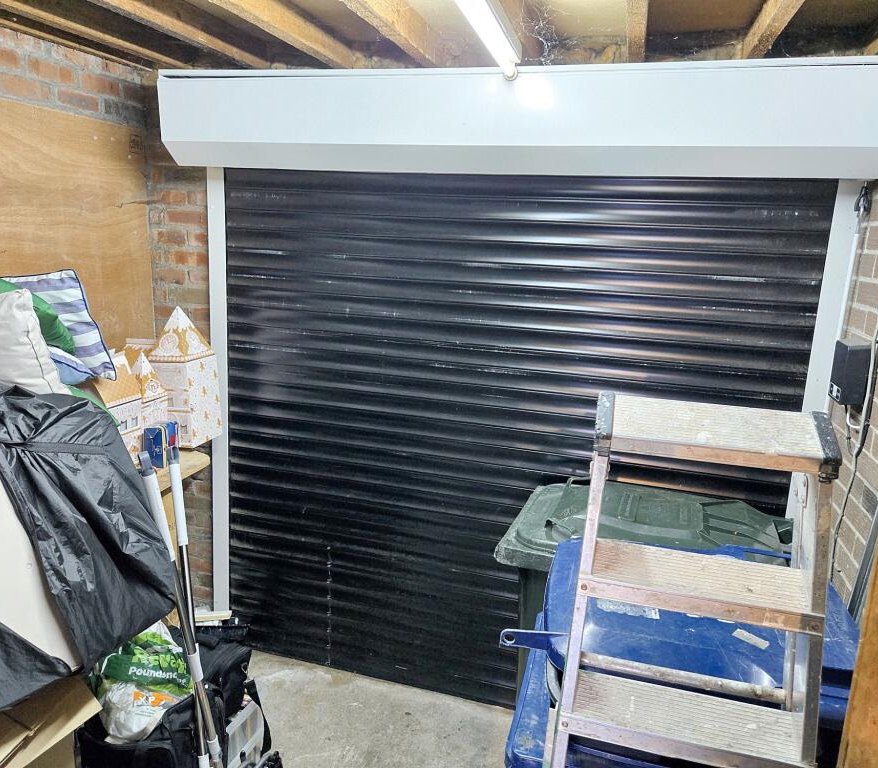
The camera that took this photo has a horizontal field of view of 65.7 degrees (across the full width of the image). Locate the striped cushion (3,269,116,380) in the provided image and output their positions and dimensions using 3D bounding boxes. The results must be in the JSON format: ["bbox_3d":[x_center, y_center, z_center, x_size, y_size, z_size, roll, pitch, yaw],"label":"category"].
[{"bbox_3d":[-1.287,-0.190,2.245,0.120,0.430,0.430,-26,-1,20],"label":"striped cushion"}]

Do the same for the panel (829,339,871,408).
[{"bbox_3d":[1.193,-0.030,1.980,0.058,0.163,0.125,6,12,15],"label":"panel"}]

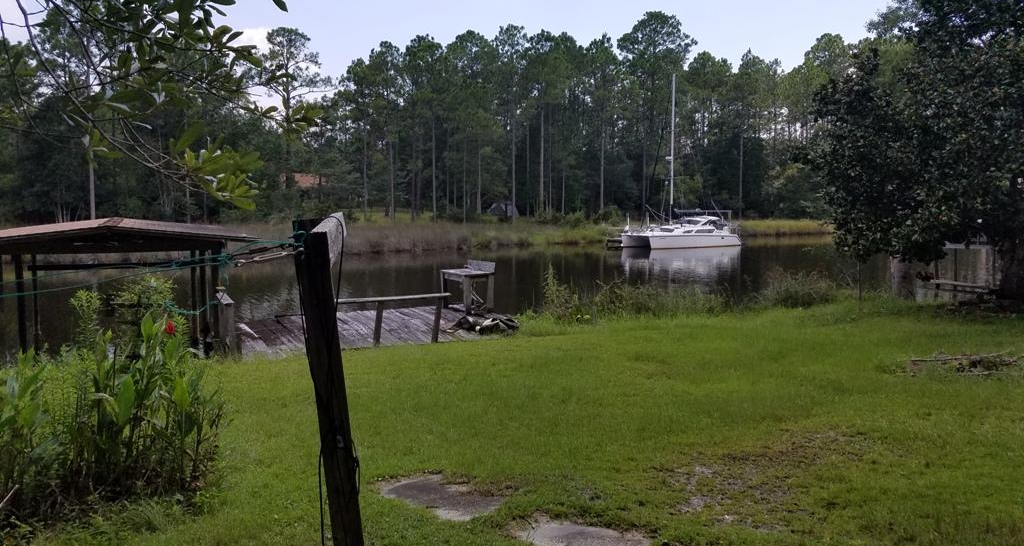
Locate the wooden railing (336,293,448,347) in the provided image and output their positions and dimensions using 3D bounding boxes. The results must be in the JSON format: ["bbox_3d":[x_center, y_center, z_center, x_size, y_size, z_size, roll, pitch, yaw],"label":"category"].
[{"bbox_3d":[-2.078,0.812,12.905,2.236,0.835,0.140,-2,5,-25],"label":"wooden railing"}]

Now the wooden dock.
[{"bbox_3d":[-2.730,1.171,15.227,5.300,0.250,4.530,-2,5,-25],"label":"wooden dock"}]

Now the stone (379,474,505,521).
[{"bbox_3d":[-0.396,1.328,4.451,0.600,0.060,0.420,4,6,38],"label":"stone"}]

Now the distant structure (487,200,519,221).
[{"bbox_3d":[-1.198,-8.009,97.000,3.700,2.300,3.200,0,5,-6],"label":"distant structure"}]

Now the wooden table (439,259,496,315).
[{"bbox_3d":[-0.992,0.315,17.578,0.780,1.060,1.420,-2,5,-25],"label":"wooden table"}]

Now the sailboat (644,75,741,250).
[{"bbox_3d":[14.250,-9.176,64.352,10.400,14.500,4.200,-3,6,-33],"label":"sailboat"}]

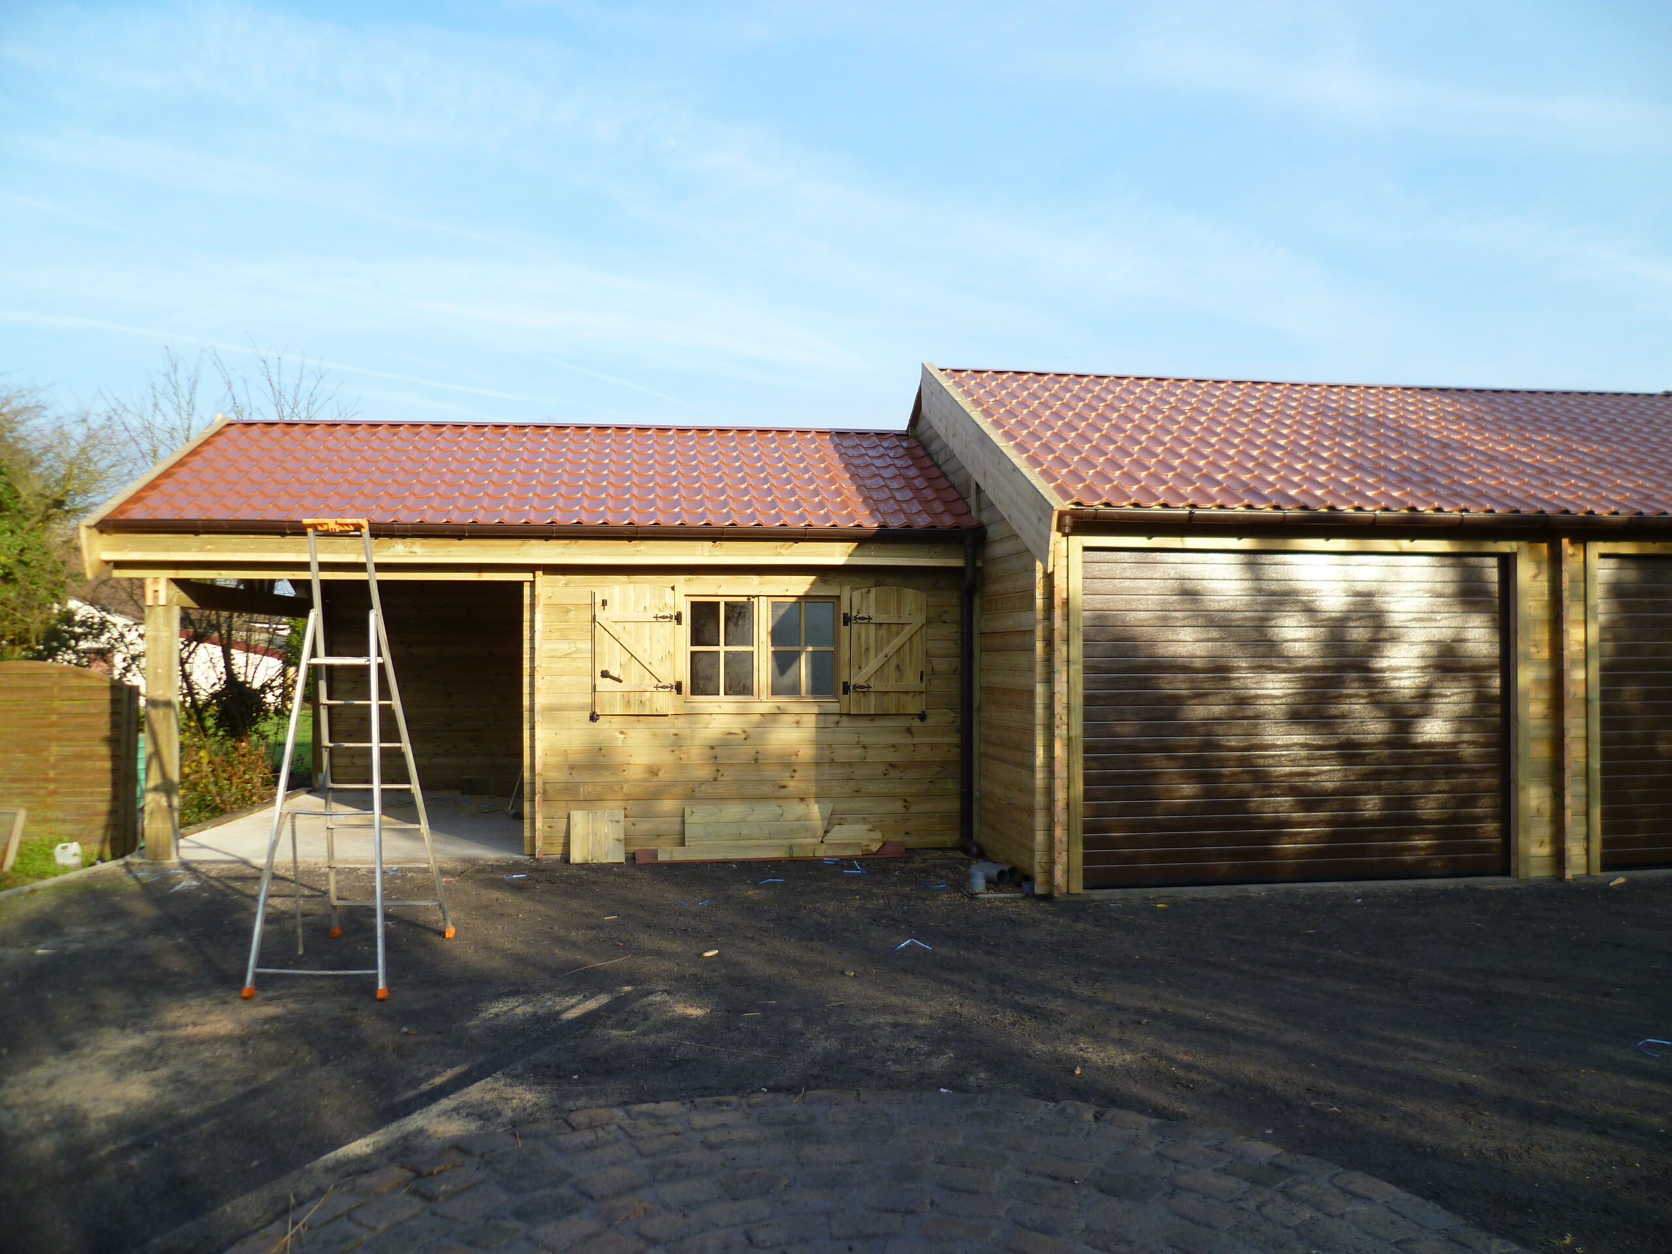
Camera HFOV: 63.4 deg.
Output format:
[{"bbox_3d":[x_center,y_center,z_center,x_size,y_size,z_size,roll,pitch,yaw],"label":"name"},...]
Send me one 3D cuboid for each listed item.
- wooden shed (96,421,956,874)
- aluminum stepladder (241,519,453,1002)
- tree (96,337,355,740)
[{"bbox_3d":[-2.427,-0.083,12.526,6.250,3.670,6.100,0,-1,-7],"label":"wooden shed"},{"bbox_3d":[-2.274,0.570,6.518,0.630,2.130,1.400,0,-1,-4],"label":"aluminum stepladder"},{"bbox_3d":[-8.733,-1.090,19.300,3.900,5.900,3.800,0,-1,-7],"label":"tree"}]

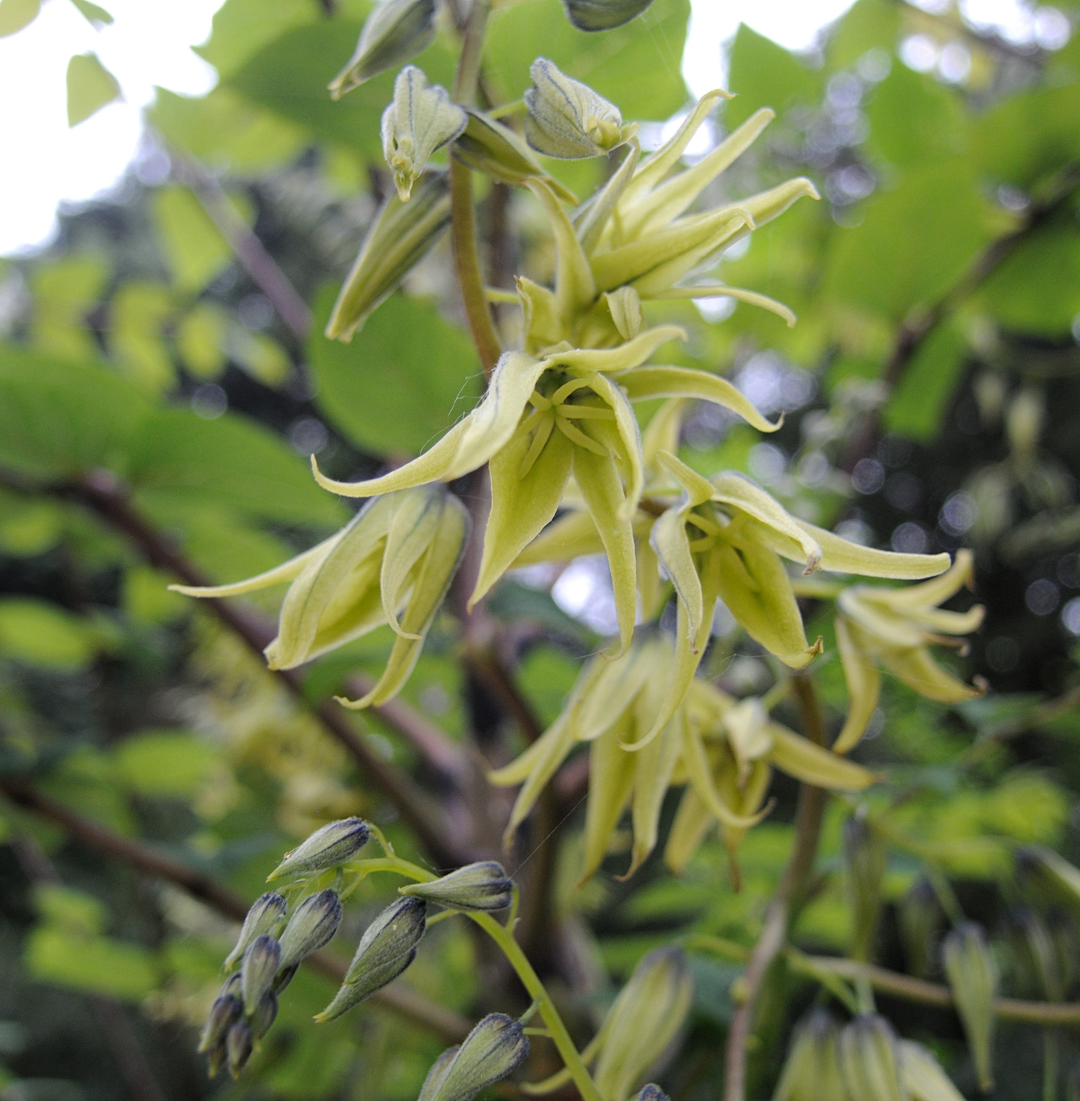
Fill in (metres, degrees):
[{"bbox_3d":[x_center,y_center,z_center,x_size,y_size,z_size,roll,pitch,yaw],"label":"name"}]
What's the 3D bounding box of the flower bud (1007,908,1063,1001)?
[{"bbox_3d":[0.137,0.111,0.325,0.013,0.028,0.013,-21,0,0],"label":"flower bud"}]

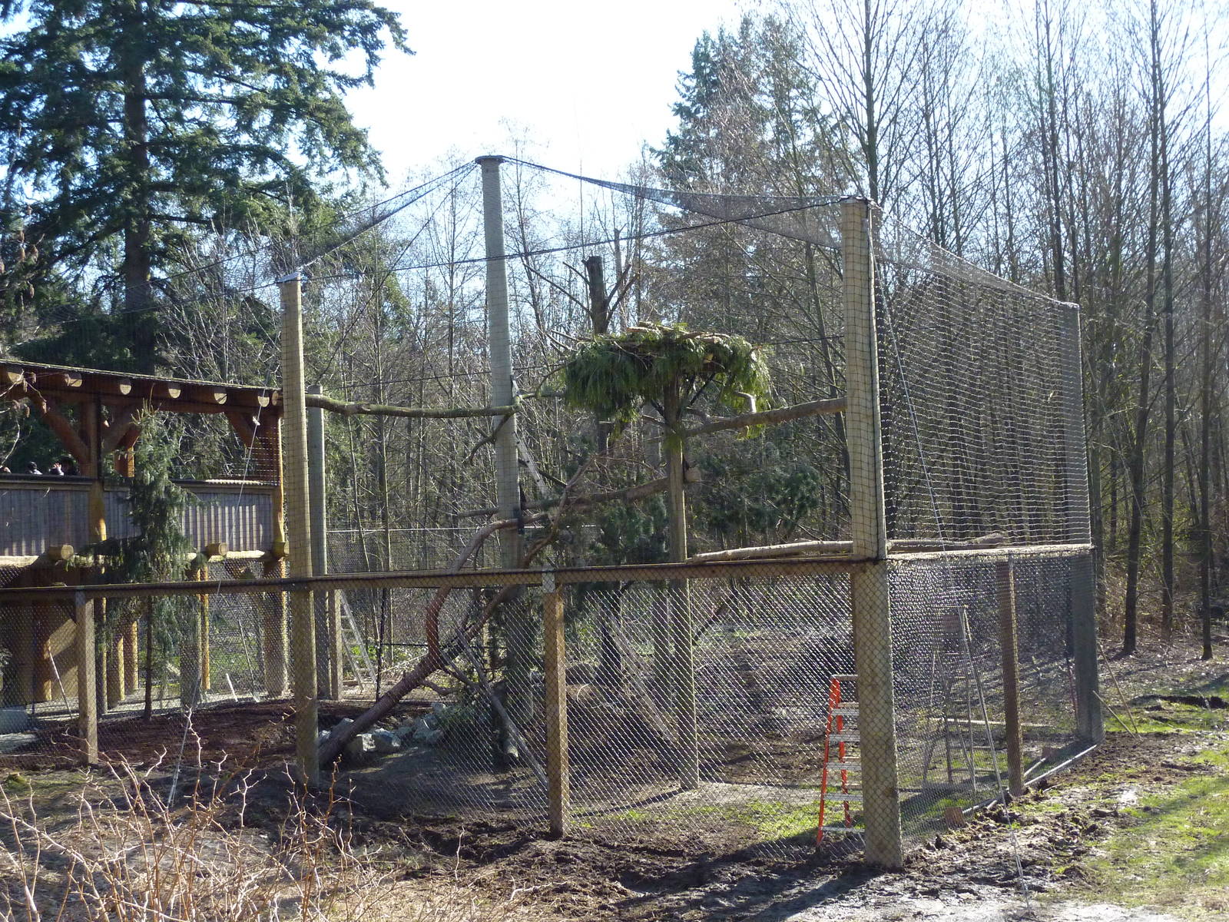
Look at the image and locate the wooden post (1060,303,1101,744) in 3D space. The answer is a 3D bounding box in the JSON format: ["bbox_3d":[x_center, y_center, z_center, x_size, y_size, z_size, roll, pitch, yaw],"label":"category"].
[{"bbox_3d":[6.226,0.811,21.320,0.290,5.854,0.290,-3,-4,29],"label":"wooden post"}]

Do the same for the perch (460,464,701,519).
[{"bbox_3d":[-0.602,0.406,20.230,0.200,0.336,5.508,0,-4,-35],"label":"perch"}]

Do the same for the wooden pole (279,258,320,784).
[{"bbox_3d":[-3.491,0.741,17.695,0.240,5.647,0.240,-4,-4,29],"label":"wooden pole"}]

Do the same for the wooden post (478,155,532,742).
[{"bbox_3d":[-1.442,-0.247,21.161,0.310,7.682,0.310,-5,-4,29],"label":"wooden post"}]

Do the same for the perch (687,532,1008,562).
[{"bbox_3d":[2.568,0.893,16.676,4.652,0.175,0.140,0,-4,-36],"label":"perch"}]

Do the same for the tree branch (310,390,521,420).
[{"bbox_3d":[-2.548,-0.673,19.466,0.160,0.263,3.708,-5,-4,44],"label":"tree branch"}]

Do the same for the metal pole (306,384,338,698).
[{"bbox_3d":[-5.074,1.394,27.566,0.250,5.381,0.250,-4,-4,29],"label":"metal pole"}]

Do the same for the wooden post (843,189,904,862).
[{"bbox_3d":[2.321,0.619,14.504,0.320,6.072,0.320,-4,-4,29],"label":"wooden post"}]

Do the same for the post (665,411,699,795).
[{"bbox_3d":[0.745,1.467,17.733,0.180,4.328,0.180,-4,-4,29],"label":"post"}]

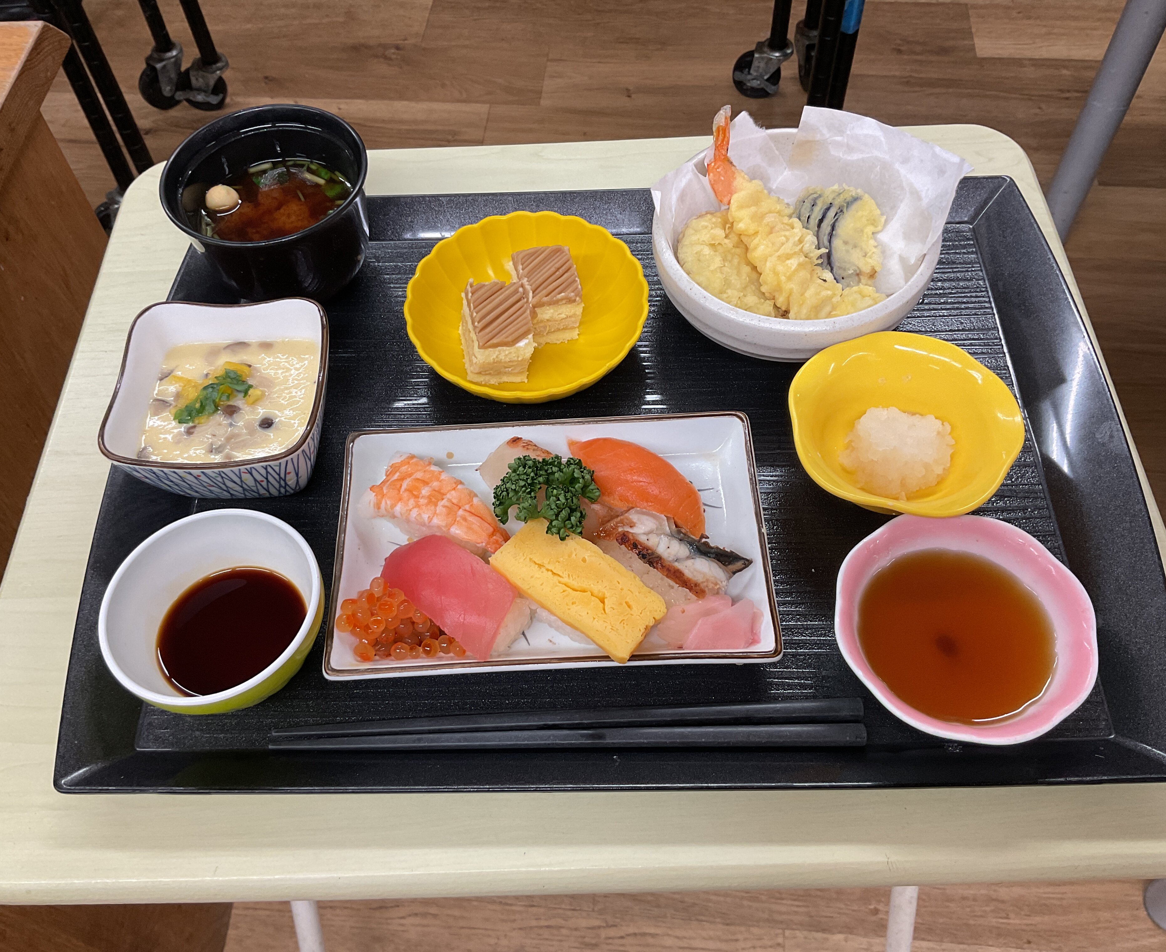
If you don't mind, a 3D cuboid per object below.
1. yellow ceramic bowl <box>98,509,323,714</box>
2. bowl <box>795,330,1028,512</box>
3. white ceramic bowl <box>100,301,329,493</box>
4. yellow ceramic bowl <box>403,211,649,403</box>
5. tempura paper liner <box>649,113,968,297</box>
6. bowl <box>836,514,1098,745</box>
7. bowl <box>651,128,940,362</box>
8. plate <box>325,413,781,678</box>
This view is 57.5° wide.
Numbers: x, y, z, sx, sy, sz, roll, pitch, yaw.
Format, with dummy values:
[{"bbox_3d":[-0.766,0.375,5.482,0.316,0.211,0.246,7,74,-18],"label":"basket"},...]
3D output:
[{"bbox_3d":[-0.140,0.058,0.419,0.083,0.041,0.083,-1,57,2],"label":"yellow ceramic bowl"},{"bbox_3d":[0.131,-0.013,0.450,0.093,0.041,0.092,-1,57,2],"label":"bowl"},{"bbox_3d":[-0.151,-0.026,0.467,0.090,0.053,0.090,-1,57,2],"label":"white ceramic bowl"},{"bbox_3d":[-0.024,-0.072,0.499,0.110,0.037,0.110,-1,57,2],"label":"yellow ceramic bowl"},{"bbox_3d":[0.105,-0.114,0.497,0.144,0.061,0.108,-1,57,2],"label":"tempura paper liner"},{"bbox_3d":[0.139,0.063,0.403,0.093,0.038,0.092,-1,57,2],"label":"bowl"},{"bbox_3d":[0.098,-0.103,0.506,0.130,0.047,0.130,-1,57,2],"label":"bowl"},{"bbox_3d":[-0.013,0.030,0.443,0.176,0.021,0.116,-3,57,1],"label":"plate"}]

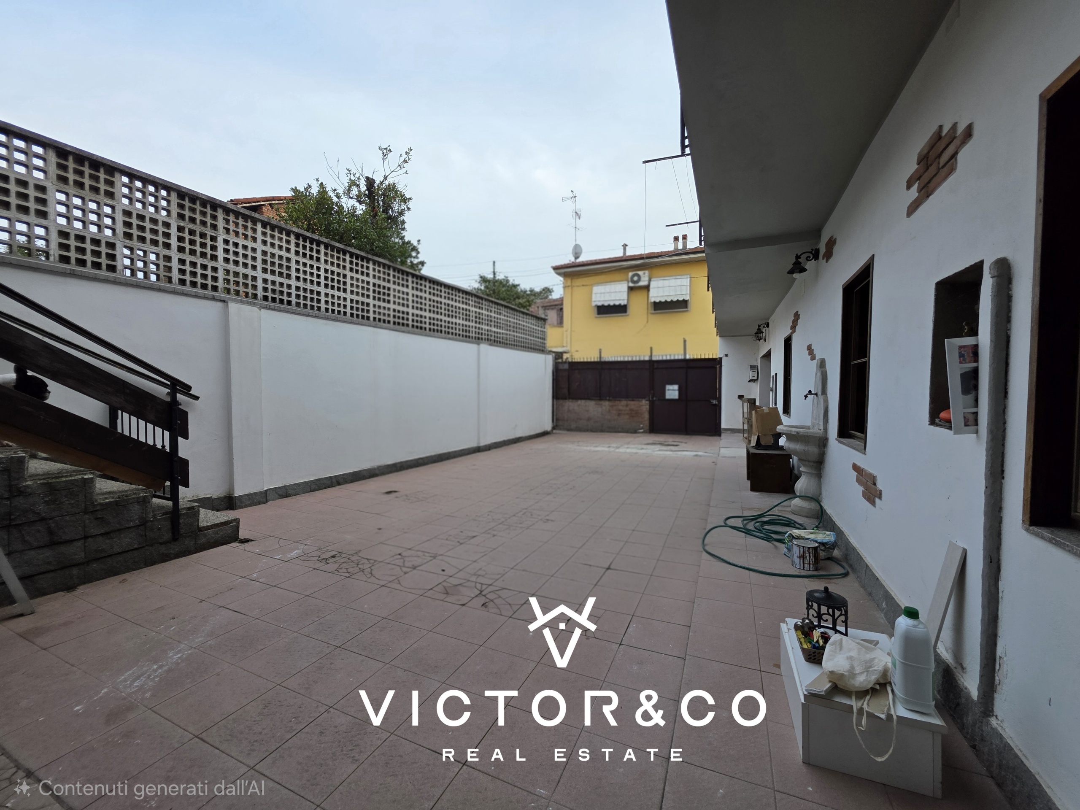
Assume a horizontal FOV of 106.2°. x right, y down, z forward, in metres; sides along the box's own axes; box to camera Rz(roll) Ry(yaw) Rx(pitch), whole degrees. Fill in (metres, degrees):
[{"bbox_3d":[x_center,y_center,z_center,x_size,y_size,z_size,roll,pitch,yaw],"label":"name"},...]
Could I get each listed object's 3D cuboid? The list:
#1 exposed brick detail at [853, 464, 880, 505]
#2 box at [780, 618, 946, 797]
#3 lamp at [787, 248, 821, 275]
[{"bbox_3d":[2.082,0.508,2.600,0.030,0.190,0.615,1,3,25],"label":"exposed brick detail"},{"bbox_3d":[1.179,1.098,1.551,0.367,0.243,0.490,1,3,23],"label":"box"},{"bbox_3d":[2.755,-1.498,4.235,0.265,0.295,0.190,1,3,25],"label":"lamp"}]

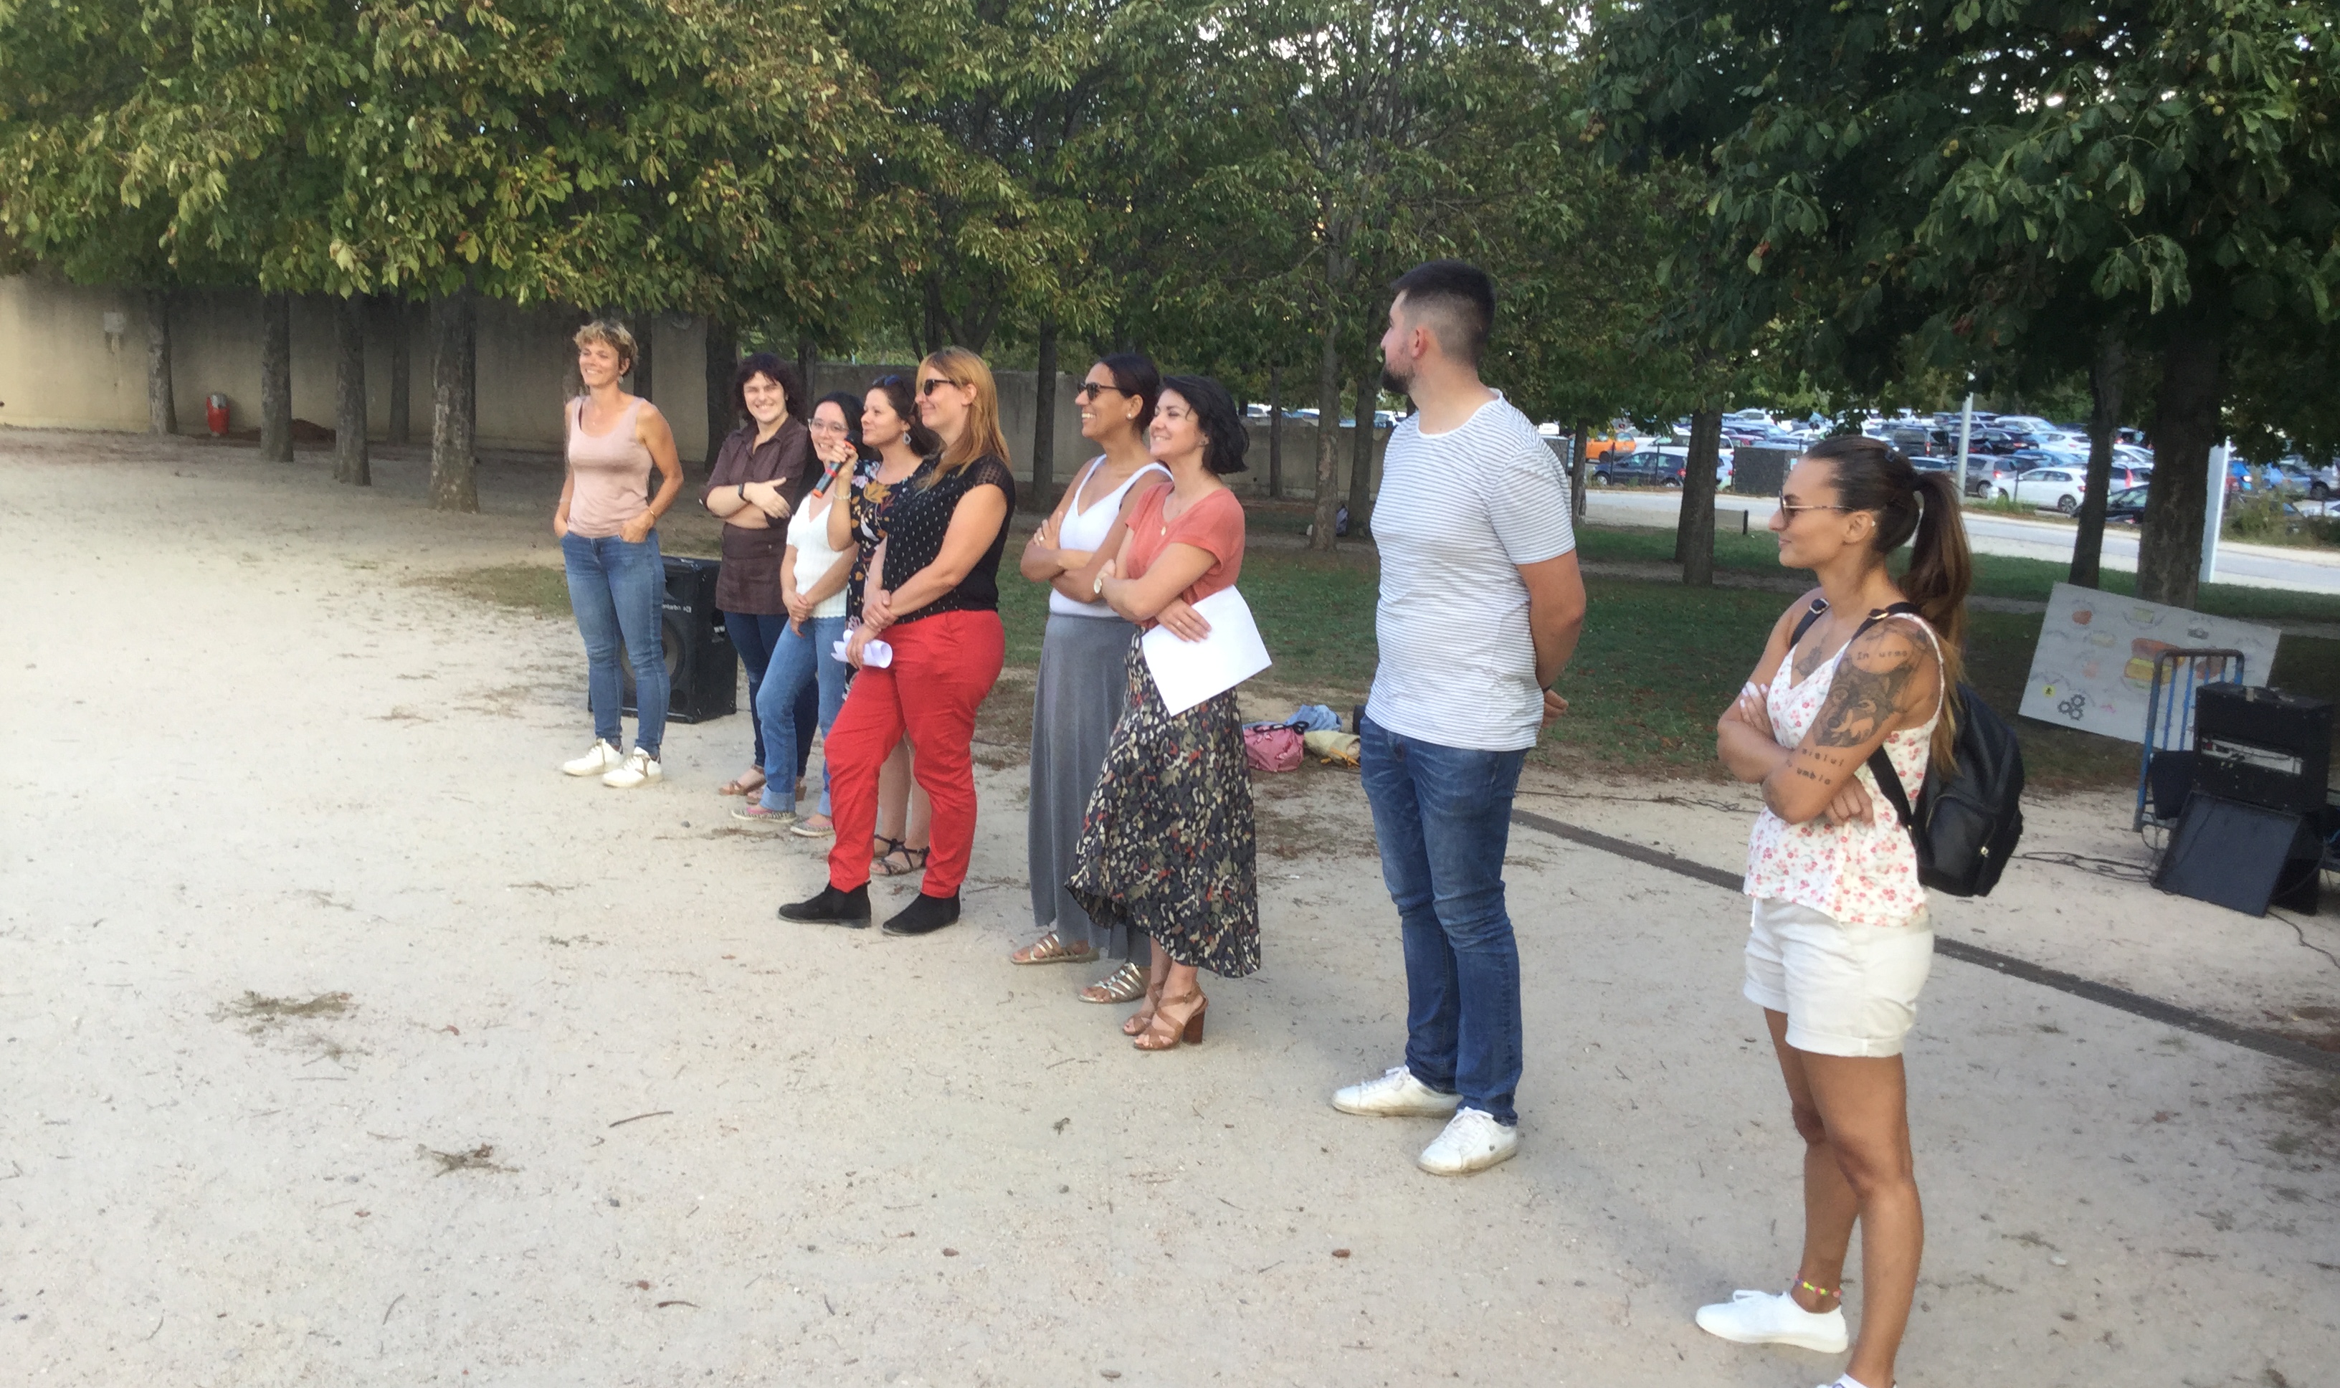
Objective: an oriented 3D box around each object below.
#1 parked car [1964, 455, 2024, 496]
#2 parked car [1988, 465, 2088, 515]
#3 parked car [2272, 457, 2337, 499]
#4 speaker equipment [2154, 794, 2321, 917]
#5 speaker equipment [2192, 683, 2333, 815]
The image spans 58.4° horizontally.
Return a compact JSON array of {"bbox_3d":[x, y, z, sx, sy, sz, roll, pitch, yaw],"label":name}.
[{"bbox_3d":[28.985,-7.973,77.000,1.740,1.530,4.050,-3,9,-41],"label":"parked car"},{"bbox_3d":[30.055,-7.003,72.000,1.780,1.470,4.150,-4,10,-45],"label":"parked car"},{"bbox_3d":[40.875,-7.926,77.000,4.200,1.470,1.780,8,9,36],"label":"parked car"},{"bbox_3d":[4.005,0.588,7.816,0.310,0.360,0.520,0,8,-21],"label":"speaker equipment"},{"bbox_3d":[3.955,0.198,7.620,0.200,0.410,0.440,-2,8,-30],"label":"speaker equipment"}]

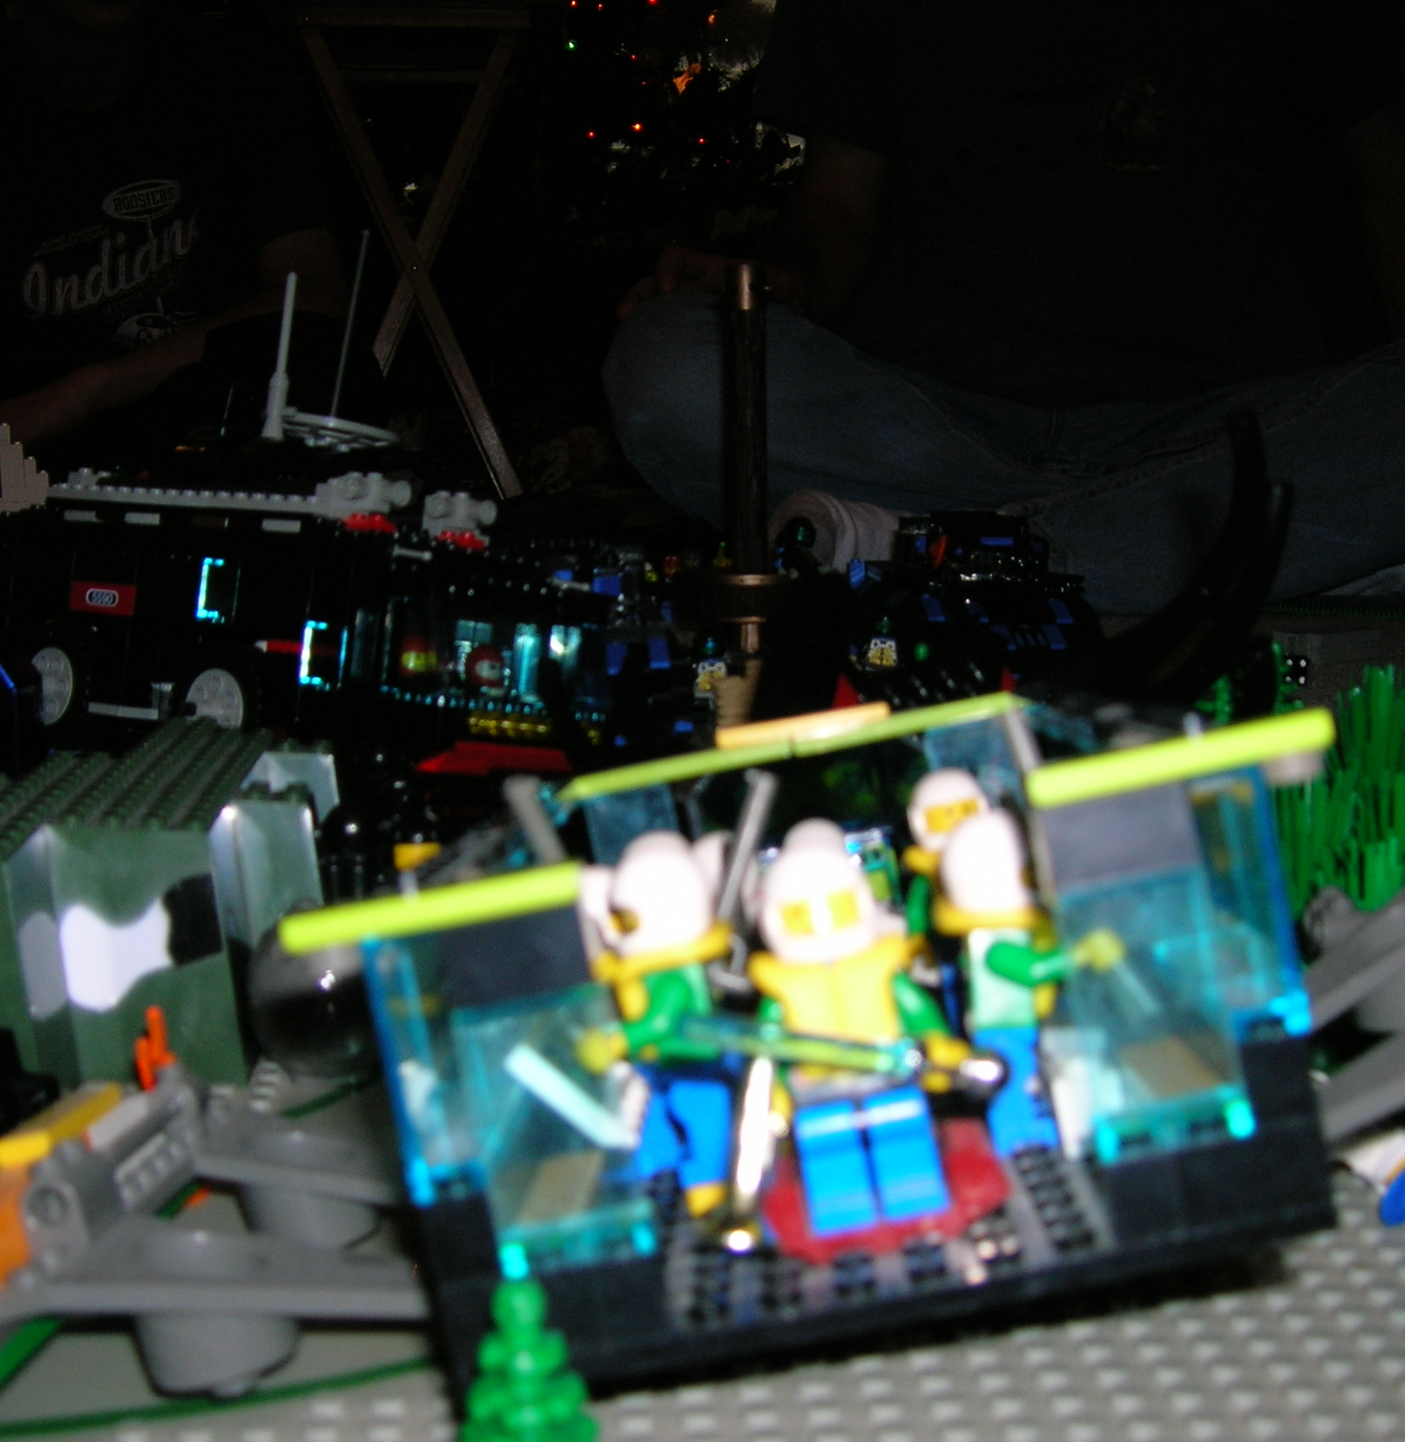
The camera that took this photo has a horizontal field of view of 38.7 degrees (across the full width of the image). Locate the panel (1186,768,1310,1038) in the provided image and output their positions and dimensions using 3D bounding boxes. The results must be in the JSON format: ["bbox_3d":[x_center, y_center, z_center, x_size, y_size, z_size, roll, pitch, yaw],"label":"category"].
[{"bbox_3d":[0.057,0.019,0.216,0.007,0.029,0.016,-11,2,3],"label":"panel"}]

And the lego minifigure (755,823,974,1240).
[{"bbox_3d":[0.018,0.034,0.230,0.024,0.044,0.017,-11,2,3],"label":"lego minifigure"}]

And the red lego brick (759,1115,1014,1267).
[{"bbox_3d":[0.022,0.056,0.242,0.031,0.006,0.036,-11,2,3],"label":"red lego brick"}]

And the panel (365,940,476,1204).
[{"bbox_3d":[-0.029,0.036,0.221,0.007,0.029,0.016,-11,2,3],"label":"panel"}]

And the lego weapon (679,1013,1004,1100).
[{"bbox_3d":[0.015,0.036,0.221,0.036,0.006,0.005,8,0,-1],"label":"lego weapon"}]

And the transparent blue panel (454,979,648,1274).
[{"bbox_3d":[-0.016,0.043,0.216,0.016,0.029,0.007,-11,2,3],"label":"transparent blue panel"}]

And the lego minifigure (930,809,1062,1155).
[{"bbox_3d":[0.042,0.033,0.260,0.019,0.043,0.022,-7,2,5],"label":"lego minifigure"}]

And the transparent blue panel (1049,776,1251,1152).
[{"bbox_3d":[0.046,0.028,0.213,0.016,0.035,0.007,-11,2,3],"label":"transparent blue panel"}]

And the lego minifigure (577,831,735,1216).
[{"bbox_3d":[-0.005,0.038,0.262,0.019,0.044,0.022,-8,2,-13],"label":"lego minifigure"}]

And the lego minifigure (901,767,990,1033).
[{"bbox_3d":[0.042,0.030,0.323,0.022,0.043,0.016,-11,2,3],"label":"lego minifigure"}]

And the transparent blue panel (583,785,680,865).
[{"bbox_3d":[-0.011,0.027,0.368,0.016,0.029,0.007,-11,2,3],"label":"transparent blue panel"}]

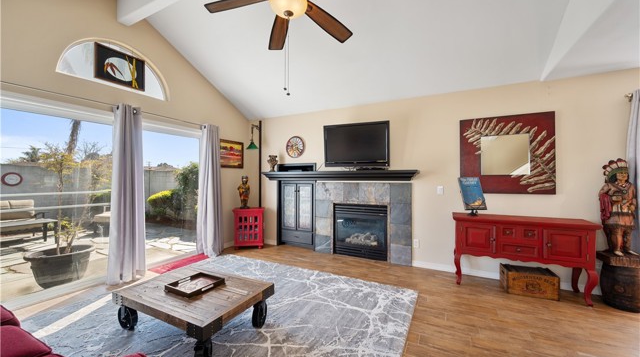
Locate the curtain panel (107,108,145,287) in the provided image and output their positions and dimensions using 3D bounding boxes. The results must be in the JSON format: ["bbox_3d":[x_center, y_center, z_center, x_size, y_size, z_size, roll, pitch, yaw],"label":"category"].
[{"bbox_3d":[-2.334,0.177,3.021,0.160,2.120,0.380,0,0,27],"label":"curtain panel"}]

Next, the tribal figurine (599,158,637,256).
[{"bbox_3d":[3.022,0.278,2.523,0.220,0.960,0.200,0,0,27],"label":"tribal figurine"}]

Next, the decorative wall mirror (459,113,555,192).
[{"bbox_3d":[2.307,-0.293,3.103,0.970,0.965,0.045,0,0,27],"label":"decorative wall mirror"}]

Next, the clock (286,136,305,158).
[{"bbox_3d":[-0.446,-0.567,4.505,0.385,0.390,0.045,0,0,27],"label":"clock"}]

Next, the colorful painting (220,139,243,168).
[{"bbox_3d":[-1.624,-0.435,4.581,0.035,0.500,0.640,0,0,27],"label":"colorful painting"}]

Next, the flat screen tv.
[{"bbox_3d":[0.542,-0.467,3.811,1.040,0.730,0.200,0,0,27],"label":"flat screen tv"}]

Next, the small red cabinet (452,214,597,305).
[{"bbox_3d":[2.258,0.863,2.869,1.280,0.810,0.420,0,0,27],"label":"small red cabinet"}]

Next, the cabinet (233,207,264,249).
[{"bbox_3d":[-1.288,0.916,4.590,0.540,0.700,0.340,0,0,-9],"label":"cabinet"}]

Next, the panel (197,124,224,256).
[{"bbox_3d":[-1.775,0.192,4.054,0.190,2.120,0.400,0,0,27],"label":"panel"}]

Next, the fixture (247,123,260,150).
[{"bbox_3d":[-1.255,-0.796,4.720,0.270,0.500,0.220,0,0,-40],"label":"fixture"}]

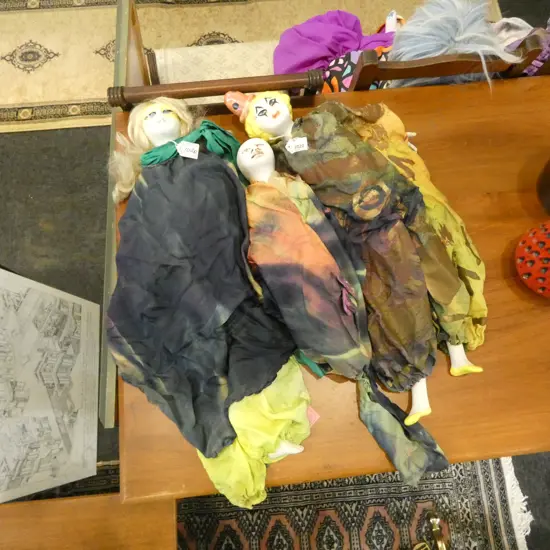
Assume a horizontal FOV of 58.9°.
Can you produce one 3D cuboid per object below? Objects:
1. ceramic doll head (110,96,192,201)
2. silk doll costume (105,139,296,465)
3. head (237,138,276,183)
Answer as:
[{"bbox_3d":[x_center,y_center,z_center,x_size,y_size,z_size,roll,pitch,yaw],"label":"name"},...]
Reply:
[{"bbox_3d":[-0.245,-0.260,0.964,0.176,0.085,0.223,-10,72,-4],"label":"ceramic doll head"},{"bbox_3d":[-0.153,0.025,0.872,0.317,0.085,0.573,-13,72,-5],"label":"silk doll costume"},{"bbox_3d":[-0.035,-0.225,0.958,0.075,0.072,0.092,-10,72,-3],"label":"head"}]

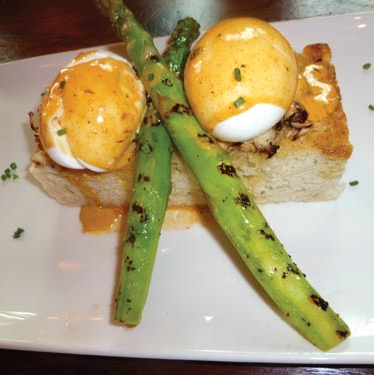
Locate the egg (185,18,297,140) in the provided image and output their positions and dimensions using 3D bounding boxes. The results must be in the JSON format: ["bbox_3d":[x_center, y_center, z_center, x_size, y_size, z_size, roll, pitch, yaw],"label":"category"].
[{"bbox_3d":[0.023,-0.047,0.176,0.050,0.045,0.056,-2,58,10],"label":"egg"}]

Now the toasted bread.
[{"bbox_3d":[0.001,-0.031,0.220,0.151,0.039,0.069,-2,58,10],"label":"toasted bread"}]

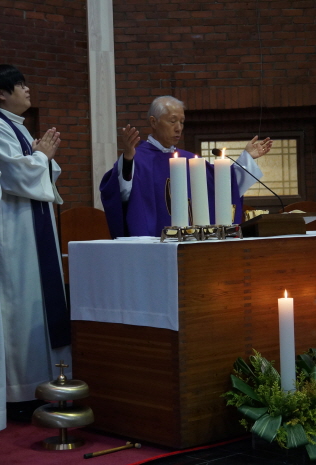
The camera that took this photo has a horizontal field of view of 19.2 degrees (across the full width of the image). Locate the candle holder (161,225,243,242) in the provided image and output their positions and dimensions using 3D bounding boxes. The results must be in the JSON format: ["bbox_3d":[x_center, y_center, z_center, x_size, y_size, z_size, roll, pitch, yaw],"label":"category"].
[{"bbox_3d":[0.203,0.007,4.291,0.400,0.068,0.130,-2,1,-41],"label":"candle holder"}]

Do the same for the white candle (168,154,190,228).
[{"bbox_3d":[0.096,-0.185,4.199,0.077,0.321,0.077,-3,1,-41],"label":"white candle"}]

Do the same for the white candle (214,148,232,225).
[{"bbox_3d":[0.307,-0.192,4.384,0.078,0.322,0.078,-1,0,0],"label":"white candle"}]

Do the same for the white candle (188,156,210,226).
[{"bbox_3d":[0.190,-0.189,4.281,0.077,0.324,0.077,-4,3,0],"label":"white candle"}]

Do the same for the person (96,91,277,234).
[{"bbox_3d":[0.172,0.059,5.394,0.920,1.700,0.520,-3,2,-40],"label":"person"}]

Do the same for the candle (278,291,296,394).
[{"bbox_3d":[0.581,0.511,4.152,0.067,0.465,0.067,-3,2,-40],"label":"candle"}]

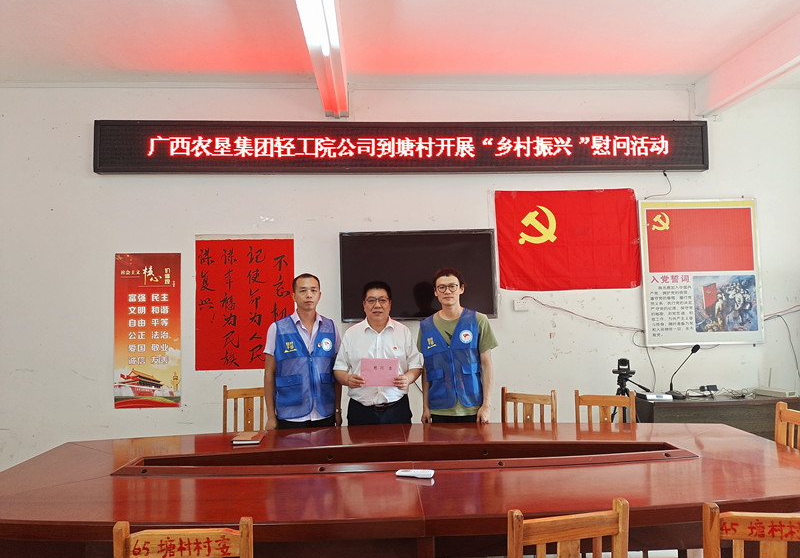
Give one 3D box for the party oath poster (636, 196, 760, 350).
[{"bbox_3d":[2.454,-0.052,4.697,0.994,1.187,0.034,-1,-2,-4],"label":"party oath poster"}]

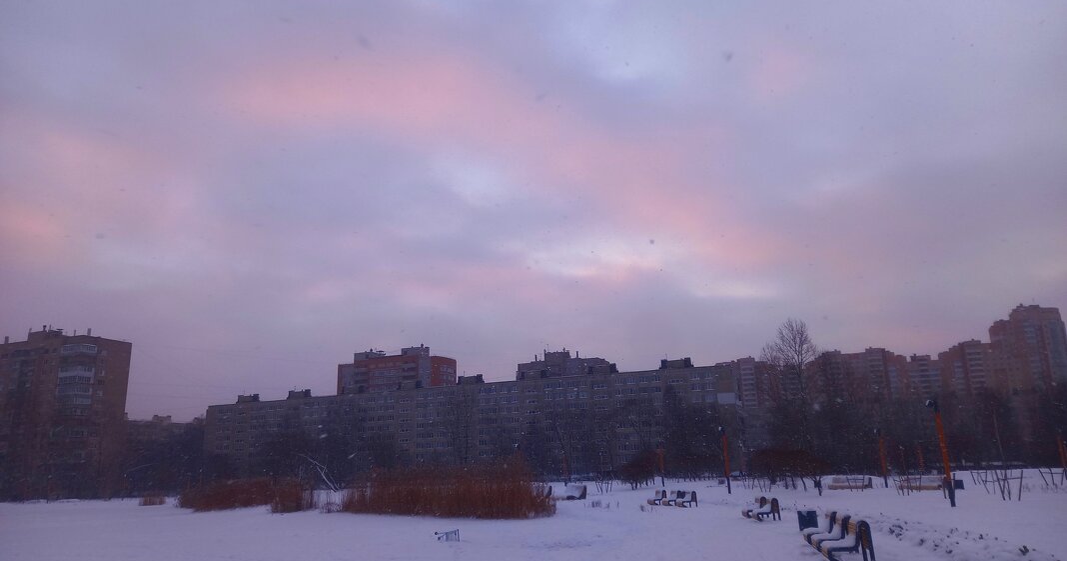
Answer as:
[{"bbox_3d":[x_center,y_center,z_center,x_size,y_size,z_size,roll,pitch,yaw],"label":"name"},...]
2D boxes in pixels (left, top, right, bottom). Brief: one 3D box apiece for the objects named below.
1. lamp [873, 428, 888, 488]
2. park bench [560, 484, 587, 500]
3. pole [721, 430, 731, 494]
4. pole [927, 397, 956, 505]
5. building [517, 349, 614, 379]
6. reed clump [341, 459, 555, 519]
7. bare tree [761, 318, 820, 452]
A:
[{"bbox_3d":[25.363,12.993,56.305,0.600,4.170,0.280,3,-15,-17],"label":"lamp"},{"bbox_3d":[2.127,12.034,43.685,1.800,0.800,0.800,-9,-16,29],"label":"park bench"},{"bbox_3d":[12.393,11.624,49.278,0.220,3.950,0.220,-1,-14,0],"label":"pole"},{"bbox_3d":[16.125,6.796,30.499,0.600,4.120,0.280,3,-15,-17],"label":"pole"},{"bbox_3d":[10.840,46.250,267.366,28.000,42.500,19.000,-7,-15,21],"label":"building"},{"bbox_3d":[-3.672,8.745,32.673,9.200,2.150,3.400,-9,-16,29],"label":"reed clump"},{"bbox_3d":[32.084,14.707,95.018,6.400,19.400,6.200,-1,-14,0],"label":"bare tree"}]

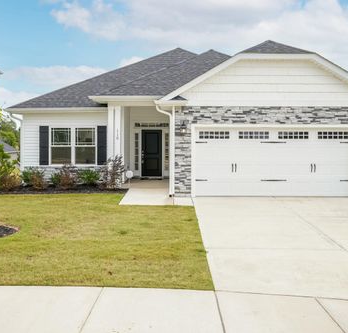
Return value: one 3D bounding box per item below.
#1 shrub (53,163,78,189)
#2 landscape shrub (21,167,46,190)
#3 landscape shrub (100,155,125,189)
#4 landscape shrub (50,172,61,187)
[{"bbox_3d":[-3.954,0.375,12.200,0.915,0.897,0.870,0,1,0],"label":"shrub"},{"bbox_3d":[-5.144,0.439,12.200,0.952,0.879,0.857,0,1,0],"label":"landscape shrub"},{"bbox_3d":[-2.233,0.209,12.100,0.872,1.289,0.828,0,1,0],"label":"landscape shrub"},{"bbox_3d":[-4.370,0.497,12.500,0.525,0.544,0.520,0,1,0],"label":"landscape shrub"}]

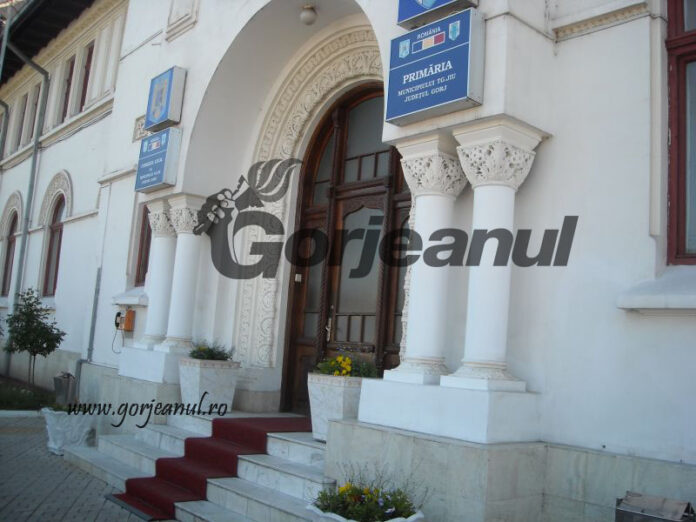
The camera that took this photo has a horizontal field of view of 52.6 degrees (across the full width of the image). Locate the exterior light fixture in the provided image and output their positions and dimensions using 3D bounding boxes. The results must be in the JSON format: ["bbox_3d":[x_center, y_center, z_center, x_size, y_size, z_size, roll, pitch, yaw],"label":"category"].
[{"bbox_3d":[-0.444,-2.798,8.018,0.188,0.231,0.188,4,-7,0],"label":"exterior light fixture"}]

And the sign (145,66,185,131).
[{"bbox_3d":[-2.443,-2.143,9.423,0.161,0.713,0.717,10,-9,-39],"label":"sign"}]

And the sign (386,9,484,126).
[{"bbox_3d":[0.680,-1.490,5.531,0.175,0.686,0.847,10,-9,-39],"label":"sign"}]

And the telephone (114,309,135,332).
[{"bbox_3d":[-3.555,0.956,11.200,0.184,0.333,0.310,10,-9,-39],"label":"telephone"}]

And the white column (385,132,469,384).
[{"bbox_3d":[0.614,-0.002,5.288,0.425,1.795,0.425,10,-9,-39],"label":"white column"}]

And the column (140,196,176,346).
[{"bbox_3d":[-2.497,0.225,9.504,0.443,1.940,0.463,10,-9,-39],"label":"column"}]

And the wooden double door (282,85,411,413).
[{"bbox_3d":[0.107,-0.104,7.662,0.150,3.703,2.282,10,-9,-39],"label":"wooden double door"}]

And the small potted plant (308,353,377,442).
[{"bbox_3d":[-0.022,1.349,6.840,0.541,0.796,0.541,10,-9,-39],"label":"small potted plant"}]

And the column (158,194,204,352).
[{"bbox_3d":[-1.924,0.175,8.332,0.425,1.795,0.425,10,-9,-39],"label":"column"}]

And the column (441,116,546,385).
[{"bbox_3d":[0.975,-0.027,4.854,0.432,1.795,0.432,10,-9,-39],"label":"column"}]

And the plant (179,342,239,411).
[{"bbox_3d":[-1.560,1.296,7.922,0.511,0.749,0.511,10,-9,-39],"label":"plant"}]

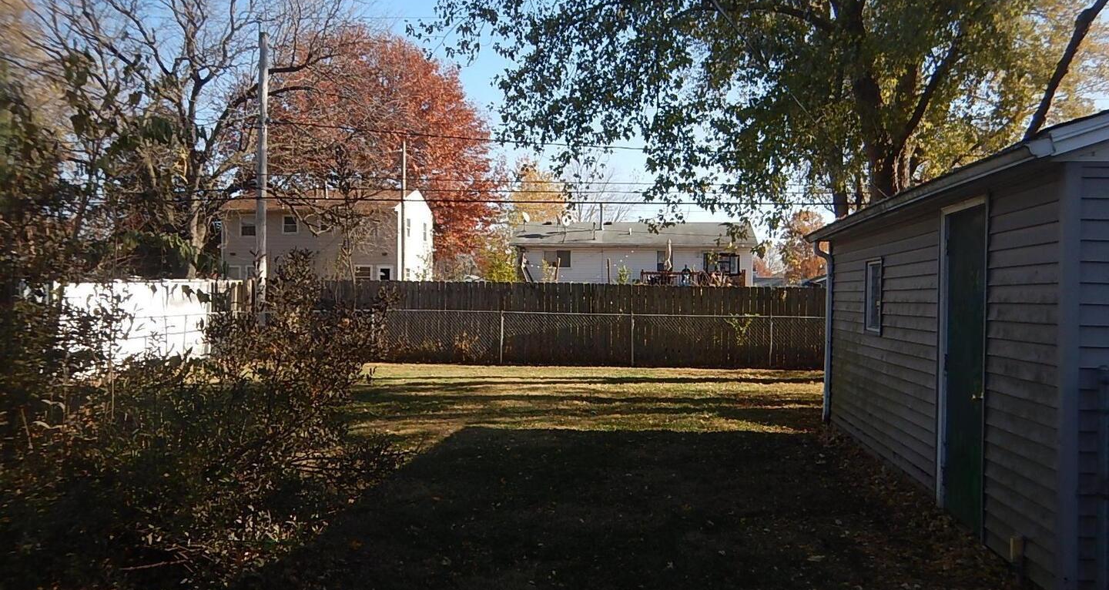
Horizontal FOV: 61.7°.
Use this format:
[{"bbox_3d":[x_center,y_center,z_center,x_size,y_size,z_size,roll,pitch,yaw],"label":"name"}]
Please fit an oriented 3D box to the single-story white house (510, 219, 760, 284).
[{"bbox_3d":[5.198,-1.801,58.782,14.400,5.500,8.300,1,0,6],"label":"single-story white house"}]

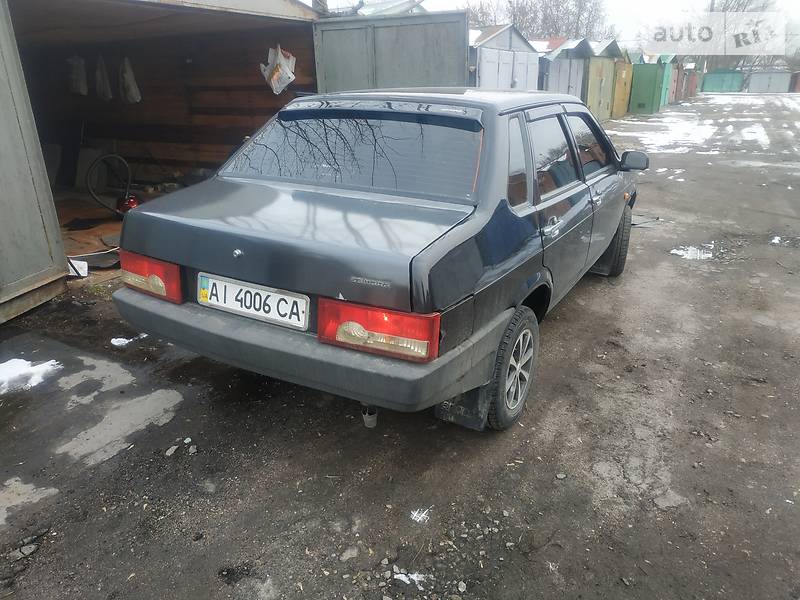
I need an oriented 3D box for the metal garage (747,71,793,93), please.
[{"bbox_3d":[38.204,-22.516,57.407,3.500,2.150,5.800,11,24,28],"label":"metal garage"}]

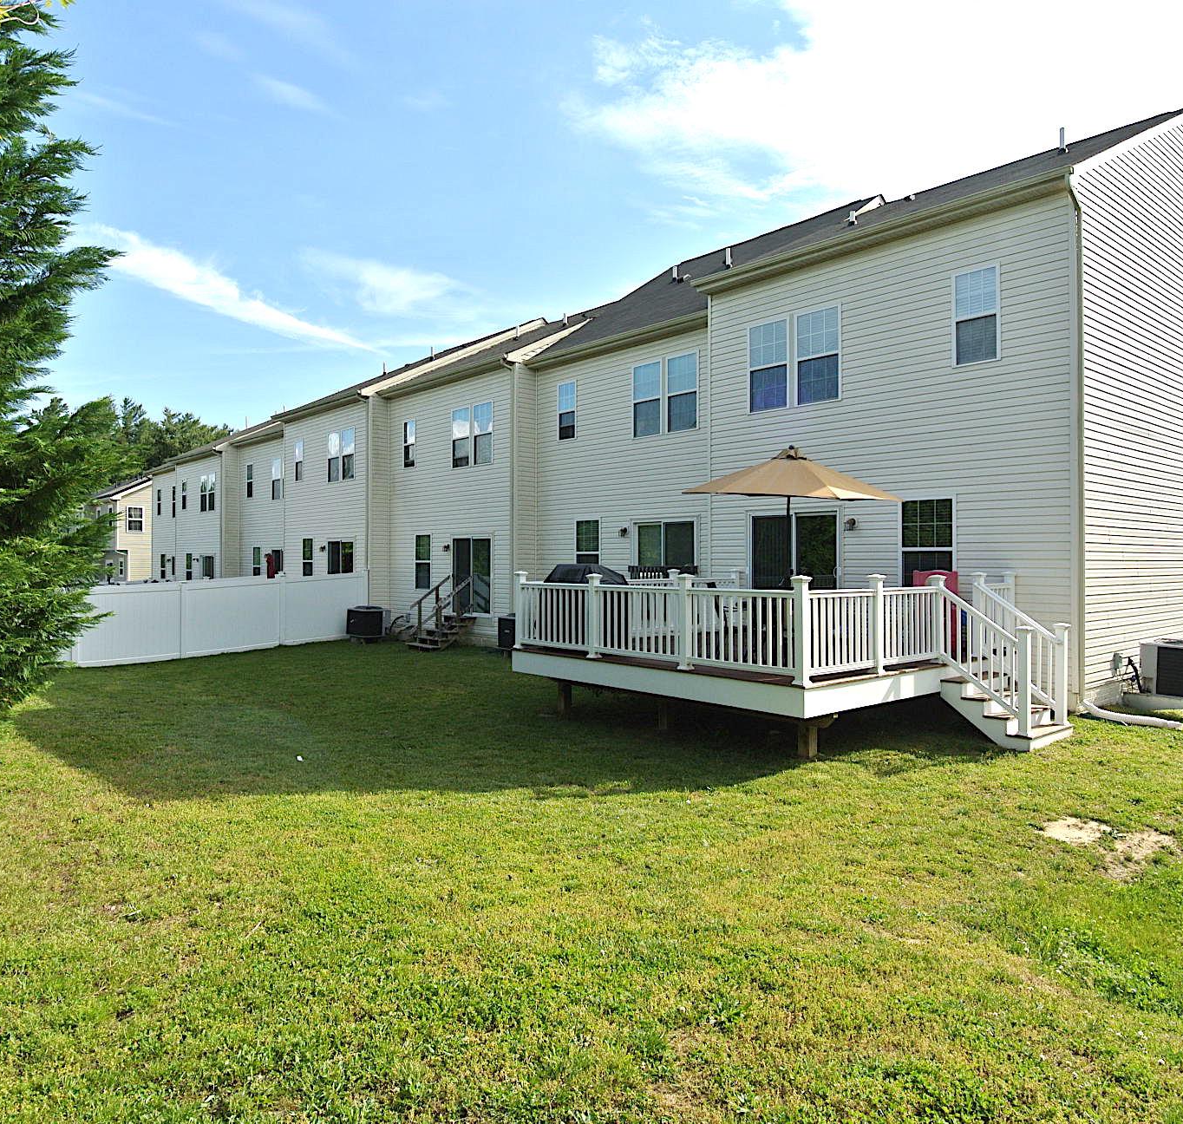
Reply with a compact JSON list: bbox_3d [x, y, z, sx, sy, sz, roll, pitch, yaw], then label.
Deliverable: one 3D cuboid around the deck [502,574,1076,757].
[{"bbox_3d":[2.542,0.997,10.854,4.624,1.713,5.757,0,0,-40],"label":"deck"}]

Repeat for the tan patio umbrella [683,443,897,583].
[{"bbox_3d":[2.362,-0.100,10.000,2.600,2.560,2.450,0,0,5],"label":"tan patio umbrella"}]

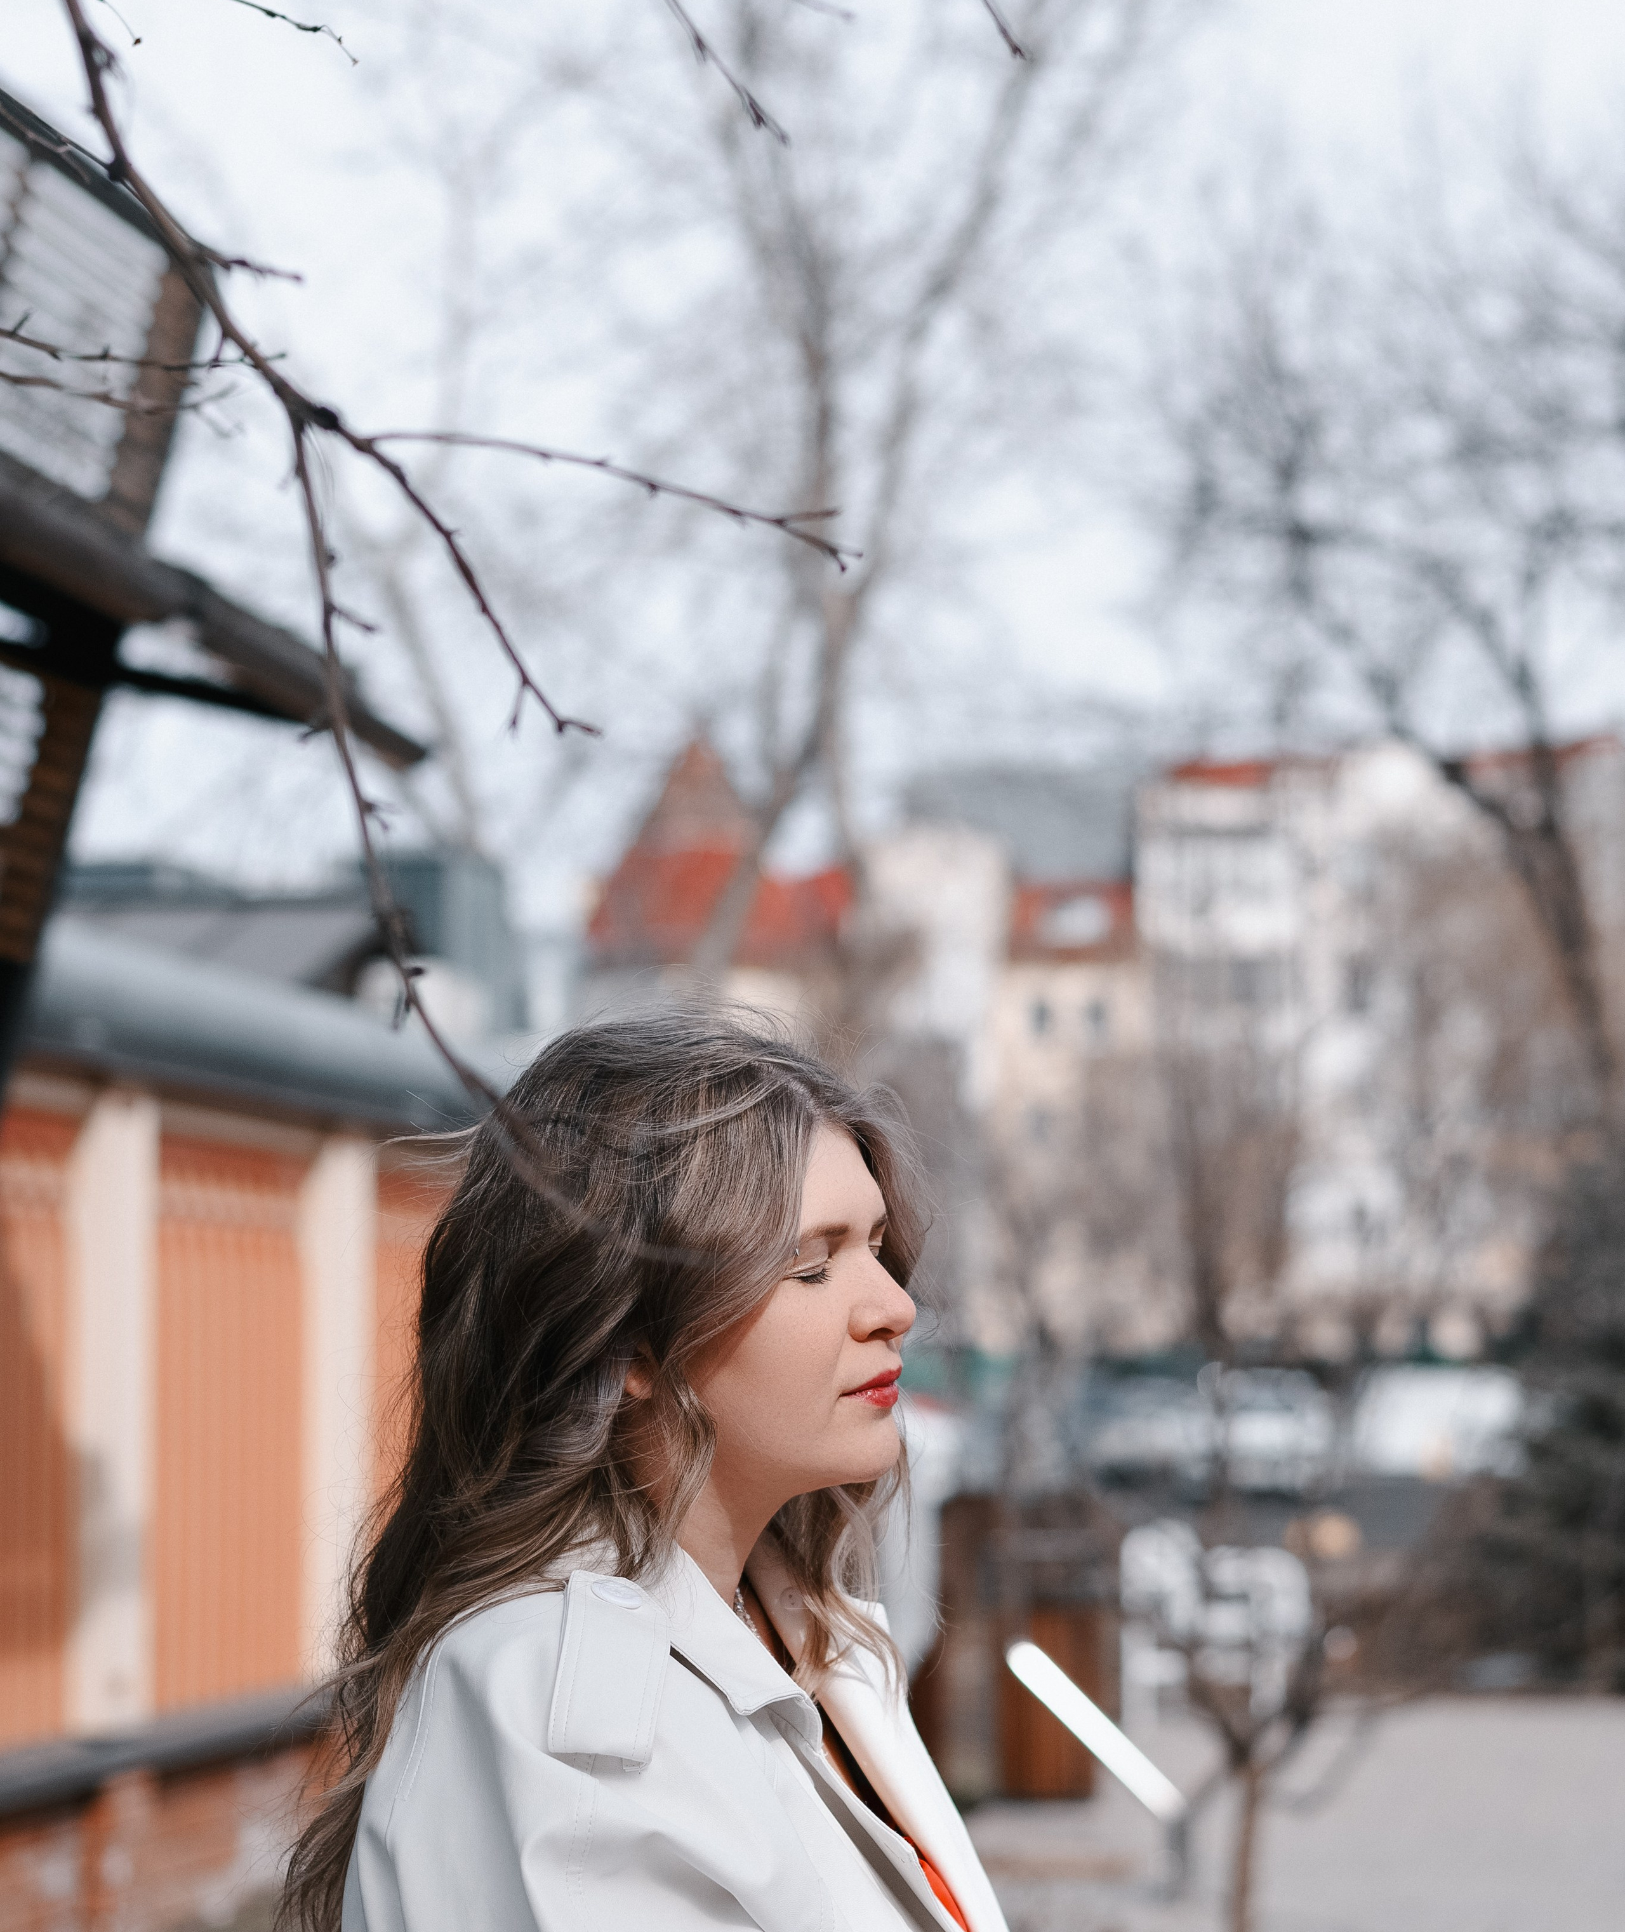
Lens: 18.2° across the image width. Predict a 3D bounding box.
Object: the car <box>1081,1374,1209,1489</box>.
[{"bbox_3d":[4.800,6.120,67.000,1.780,1.490,4.300,-1,-5,13],"label":"car"}]

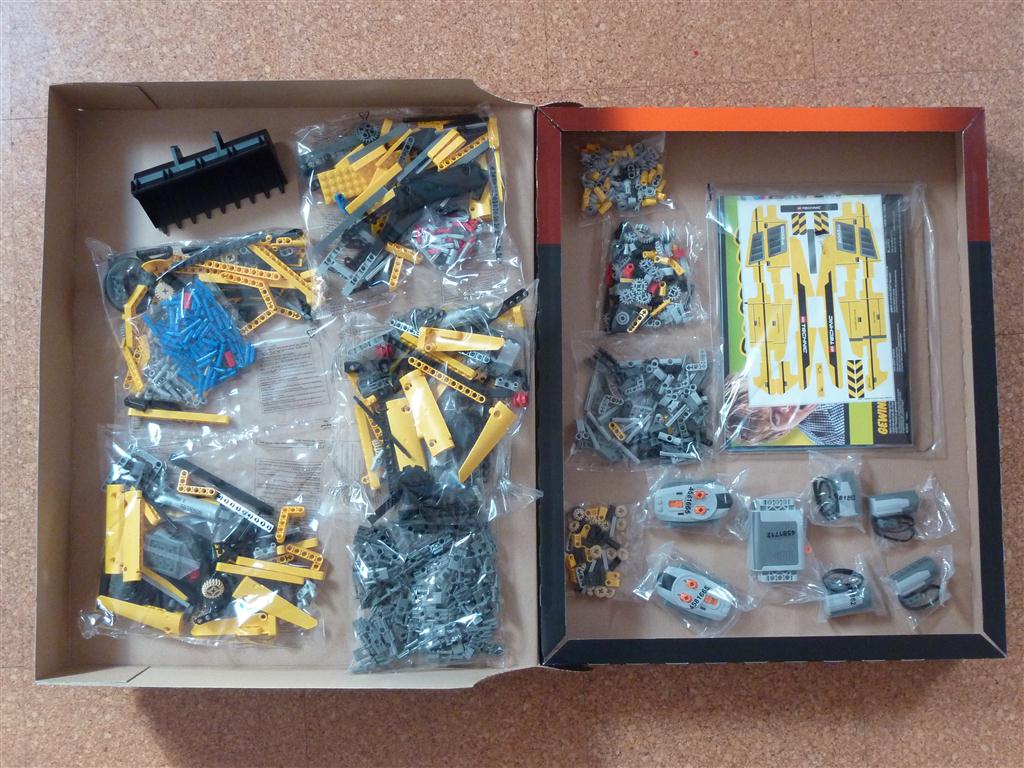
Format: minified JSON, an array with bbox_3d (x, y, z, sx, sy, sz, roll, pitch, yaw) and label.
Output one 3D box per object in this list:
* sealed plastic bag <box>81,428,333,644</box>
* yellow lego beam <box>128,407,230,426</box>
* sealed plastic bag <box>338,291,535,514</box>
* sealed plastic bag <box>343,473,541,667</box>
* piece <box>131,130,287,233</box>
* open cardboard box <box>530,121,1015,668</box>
[{"bbox_3d":[-0.307,0.155,1.191,0.247,0.052,0.211,2,86,-1],"label":"sealed plastic bag"},{"bbox_3d":[-0.342,0.033,1.222,0.104,0.008,0.008,5,86,-1],"label":"yellow lego beam"},{"bbox_3d":[-0.076,0.020,1.195,0.194,0.053,0.233,3,86,-1],"label":"sealed plastic bag"},{"bbox_3d":[-0.075,0.193,1.186,0.175,0.047,0.190,0,86,-1],"label":"sealed plastic bag"},{"bbox_3d":[-0.309,-0.210,1.212,0.145,0.064,0.069,-19,87,-2],"label":"piece"},{"bbox_3d":[0.266,-0.001,1.267,0.474,0.076,0.576,0,86,-1],"label":"open cardboard box"}]

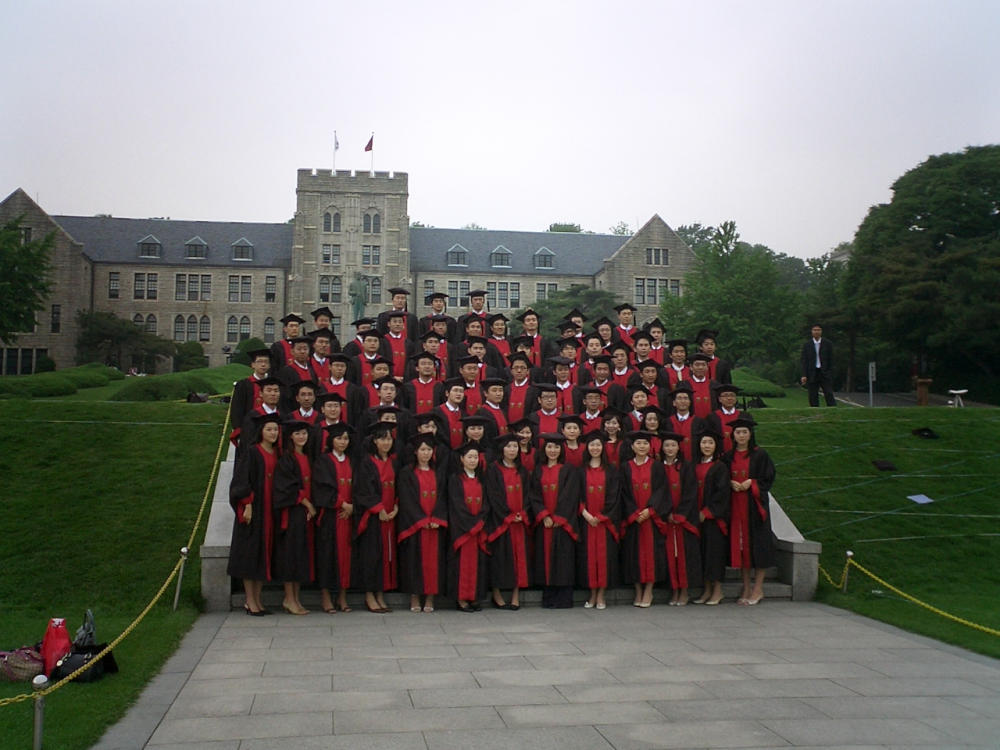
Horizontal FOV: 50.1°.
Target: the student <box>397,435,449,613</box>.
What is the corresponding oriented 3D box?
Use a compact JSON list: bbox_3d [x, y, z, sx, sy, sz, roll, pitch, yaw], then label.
[{"bbox_3d":[-0.727,1.394,10.117,0.520,1.659,0.380,2,-4,-19],"label":"student"}]

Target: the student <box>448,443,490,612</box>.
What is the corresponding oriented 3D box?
[{"bbox_3d":[-0.287,1.422,10.064,0.430,1.560,0.350,1,-4,-9],"label":"student"}]

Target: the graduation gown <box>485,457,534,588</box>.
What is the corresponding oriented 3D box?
[{"bbox_3d":[0.081,1.426,10.182,0.470,1.219,0.330,2,-5,-20],"label":"graduation gown"}]

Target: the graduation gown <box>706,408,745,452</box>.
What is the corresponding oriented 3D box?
[{"bbox_3d":[2.502,0.971,11.704,0.520,1.220,0.340,0,-4,4],"label":"graduation gown"}]

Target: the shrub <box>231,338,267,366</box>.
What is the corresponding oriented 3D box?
[{"bbox_3d":[-18.374,-1.422,80.000,3.600,2.600,3.500,1,-4,-9],"label":"shrub"}]

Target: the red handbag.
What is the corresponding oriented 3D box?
[{"bbox_3d":[-2.879,1.768,6.955,0.220,0.362,0.150,2,-5,-20],"label":"red handbag"}]

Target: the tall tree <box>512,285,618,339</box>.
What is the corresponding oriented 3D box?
[{"bbox_3d":[4.412,-2.964,71.776,8.000,6.279,7.000,1,-4,-9],"label":"tall tree"}]

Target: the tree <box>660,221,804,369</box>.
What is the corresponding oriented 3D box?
[{"bbox_3d":[9.136,-2.967,42.000,5.600,6.200,5.400,0,-4,0],"label":"tree"}]

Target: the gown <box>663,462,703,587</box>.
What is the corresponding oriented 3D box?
[{"bbox_3d":[1.790,1.484,10.528,0.480,1.261,0.360,-2,-5,29],"label":"gown"}]

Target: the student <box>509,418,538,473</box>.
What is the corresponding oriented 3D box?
[{"bbox_3d":[0.255,1.253,10.640,0.480,1.680,0.360,0,-4,0],"label":"student"}]

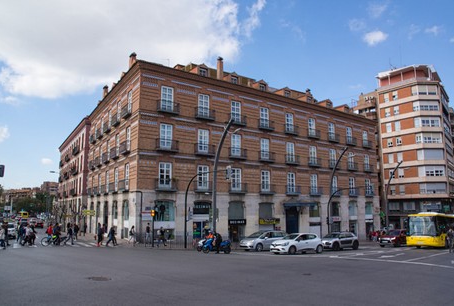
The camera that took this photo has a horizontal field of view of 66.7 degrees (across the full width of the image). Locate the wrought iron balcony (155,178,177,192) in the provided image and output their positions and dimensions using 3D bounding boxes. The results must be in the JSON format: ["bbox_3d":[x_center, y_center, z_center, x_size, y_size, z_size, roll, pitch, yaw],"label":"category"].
[{"bbox_3d":[-5.745,3.130,32.849,2.226,1.155,0.546,6,-11,-35],"label":"wrought iron balcony"}]

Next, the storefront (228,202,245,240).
[{"bbox_3d":[1.033,7.356,37.135,2.330,4.220,0.500,6,-11,-36],"label":"storefront"}]

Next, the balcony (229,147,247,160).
[{"bbox_3d":[1.270,0.169,38.839,2.243,1.190,0.536,7,-12,-35],"label":"balcony"}]

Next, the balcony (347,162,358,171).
[{"bbox_3d":[19.237,2.098,52.548,2.200,1.200,0.500,6,-11,-36],"label":"balcony"}]

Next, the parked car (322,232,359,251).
[{"bbox_3d":[10.437,8.219,32.218,4.160,1.490,1.770,5,-10,-30],"label":"parked car"}]

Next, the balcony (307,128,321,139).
[{"bbox_3d":[12.215,-2.633,47.981,2.200,1.200,0.500,6,-11,-36],"label":"balcony"}]

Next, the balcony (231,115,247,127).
[{"bbox_3d":[1.217,-3.685,39.448,2.243,1.190,0.536,7,-12,-35],"label":"balcony"}]

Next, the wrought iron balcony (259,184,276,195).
[{"bbox_3d":[4.816,4.294,40.301,2.226,1.155,0.546,6,-11,-35],"label":"wrought iron balcony"}]

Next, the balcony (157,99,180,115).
[{"bbox_3d":[-5.759,-4.404,34.045,2.226,1.144,0.546,6,-11,-35],"label":"balcony"}]

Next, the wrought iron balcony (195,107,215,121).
[{"bbox_3d":[-2.467,-4.322,39.032,2.155,1.248,0.598,6,-11,-36],"label":"wrought iron balcony"}]

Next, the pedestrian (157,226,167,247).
[{"bbox_3d":[-5.138,6.656,27.485,0.720,1.550,0.500,4,-10,-24],"label":"pedestrian"}]

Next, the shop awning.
[{"bbox_3d":[9.442,6.785,44.833,3.300,0.650,2.700,6,-11,-36],"label":"shop awning"}]

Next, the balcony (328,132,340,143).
[{"bbox_3d":[15.287,-2.168,49.506,2.243,1.190,0.536,7,-12,-35],"label":"balcony"}]

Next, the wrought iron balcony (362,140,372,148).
[{"bbox_3d":[22.093,-1.241,54.066,2.200,1.150,0.500,6,-11,-36],"label":"wrought iron balcony"}]

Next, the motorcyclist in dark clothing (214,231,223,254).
[{"bbox_3d":[-0.674,6.860,26.365,0.550,1.660,0.550,3,-9,-22],"label":"motorcyclist in dark clothing"}]

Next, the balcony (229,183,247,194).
[{"bbox_3d":[1.320,4.193,40.544,2.155,1.248,0.598,6,-11,-36],"label":"balcony"}]

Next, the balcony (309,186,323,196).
[{"bbox_3d":[12.127,5.231,46.679,2.200,1.200,0.500,6,-11,-36],"label":"balcony"}]

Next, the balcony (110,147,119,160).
[{"bbox_3d":[-12.286,0.100,37.963,0.546,1.144,2.226,5,-11,-31],"label":"balcony"}]

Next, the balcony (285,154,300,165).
[{"bbox_3d":[8.138,0.925,43.220,2.200,1.150,0.500,6,-11,-36],"label":"balcony"}]

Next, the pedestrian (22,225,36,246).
[{"bbox_3d":[-14.491,6.004,25.267,0.650,1.620,0.550,5,-11,-29],"label":"pedestrian"}]

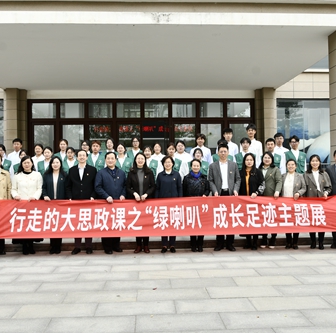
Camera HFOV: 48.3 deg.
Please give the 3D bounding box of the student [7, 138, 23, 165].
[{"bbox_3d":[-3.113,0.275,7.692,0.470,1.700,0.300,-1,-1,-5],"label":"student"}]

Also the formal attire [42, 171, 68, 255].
[{"bbox_3d":[-1.919,0.766,6.396,0.440,1.410,0.310,-1,-1,-7],"label":"formal attire"}]

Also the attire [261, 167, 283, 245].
[{"bbox_3d":[1.816,0.673,6.548,0.430,1.434,0.300,-1,-1,19],"label":"attire"}]

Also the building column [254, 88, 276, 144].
[{"bbox_3d":[3.671,-1.007,13.981,0.790,3.850,0.600,-1,-1,-3],"label":"building column"}]

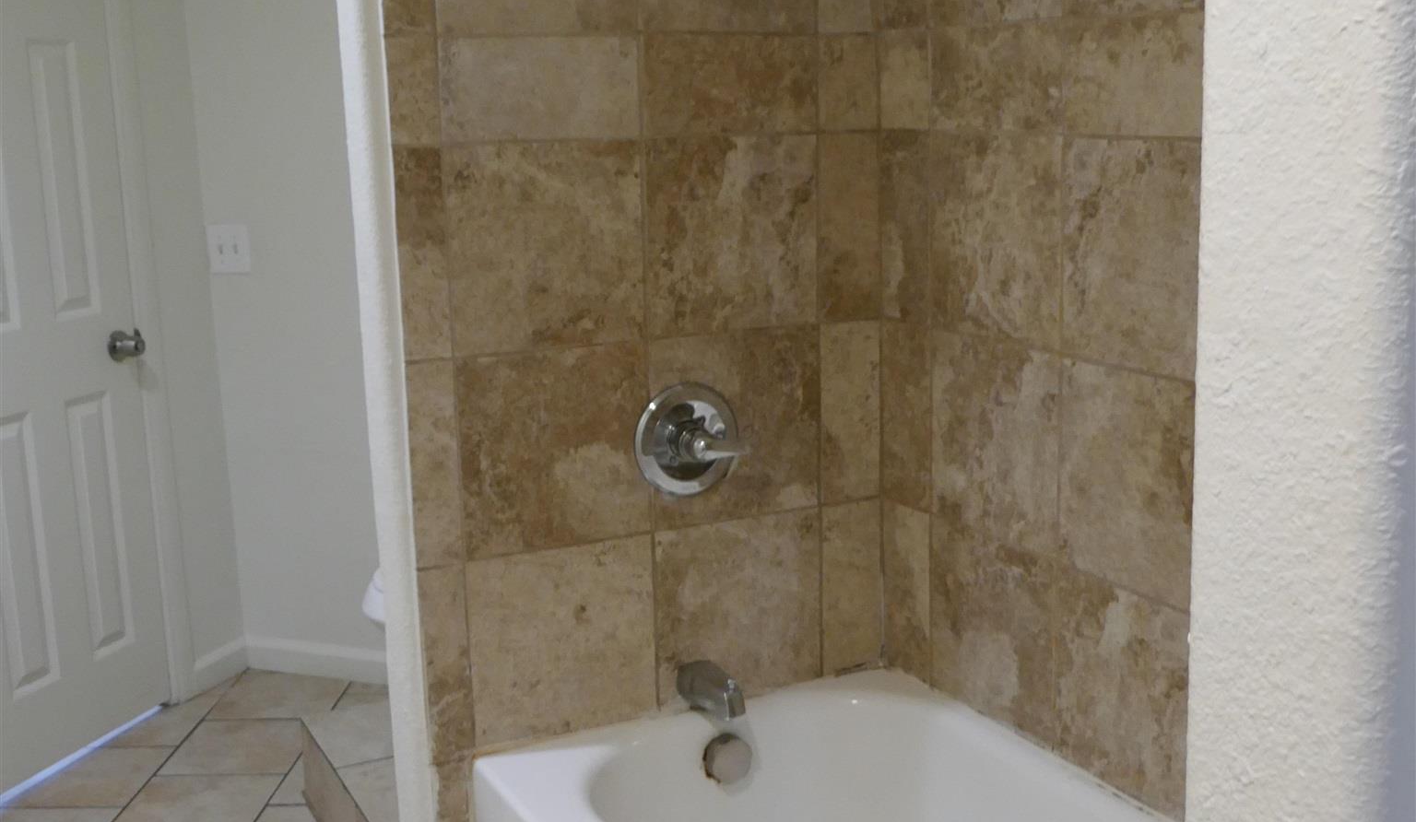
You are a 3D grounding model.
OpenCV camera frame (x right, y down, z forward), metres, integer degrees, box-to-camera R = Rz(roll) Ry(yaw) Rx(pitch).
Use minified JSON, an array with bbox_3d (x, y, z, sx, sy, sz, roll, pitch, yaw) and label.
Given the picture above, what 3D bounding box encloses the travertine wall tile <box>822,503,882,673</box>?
[{"bbox_3d":[0.246,0.300,2.504,0.114,0.297,0.012,-7,13,-25],"label":"travertine wall tile"}]

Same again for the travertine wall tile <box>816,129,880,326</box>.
[{"bbox_3d":[0.232,-0.294,2.381,0.114,0.301,0.012,-7,13,-25],"label":"travertine wall tile"}]

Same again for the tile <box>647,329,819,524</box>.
[{"bbox_3d":[0.050,0.027,2.355,0.301,0.301,0.012,-7,13,-25],"label":"tile"}]

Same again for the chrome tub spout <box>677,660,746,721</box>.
[{"bbox_3d":[0.007,0.439,2.335,0.053,0.062,0.148,-7,13,-25],"label":"chrome tub spout"}]

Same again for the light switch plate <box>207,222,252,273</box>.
[{"bbox_3d":[-1.221,-0.411,3.753,0.118,0.120,0.008,3,12,18],"label":"light switch plate"}]

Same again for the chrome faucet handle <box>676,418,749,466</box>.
[{"bbox_3d":[0.004,0.051,2.276,0.085,0.062,0.072,-7,13,-25],"label":"chrome faucet handle"}]

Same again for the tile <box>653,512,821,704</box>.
[{"bbox_3d":[0.057,0.323,2.416,0.301,0.297,0.012,-7,13,-25],"label":"tile"}]

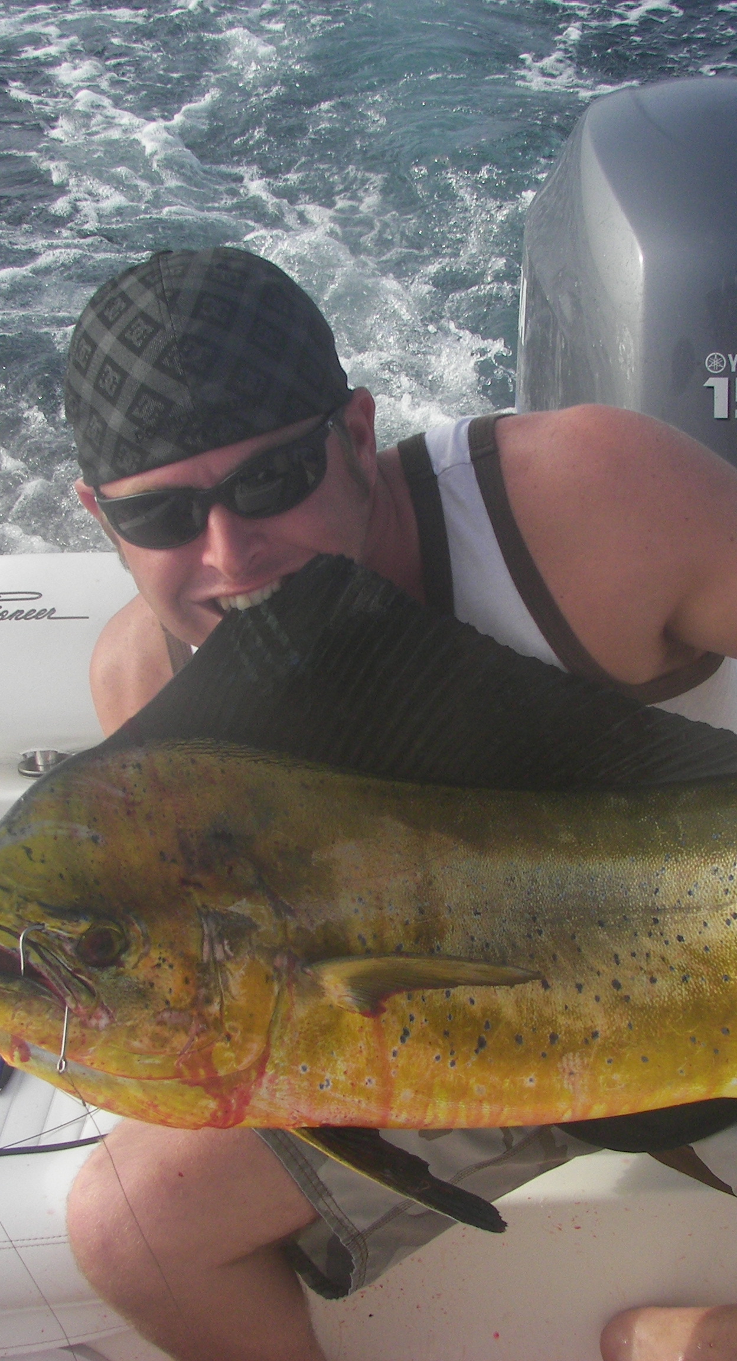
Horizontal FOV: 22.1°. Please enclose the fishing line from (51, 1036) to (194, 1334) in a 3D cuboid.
[{"bbox_3d":[-0.130,0.270,1.000,0.020,0.165,0.020,-25,0,11],"label":"fishing line"}]

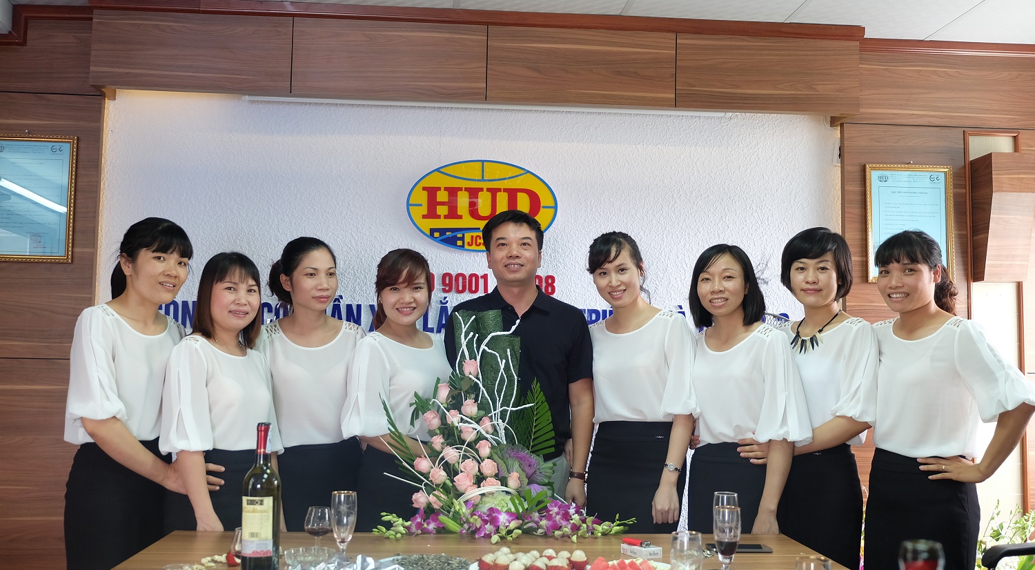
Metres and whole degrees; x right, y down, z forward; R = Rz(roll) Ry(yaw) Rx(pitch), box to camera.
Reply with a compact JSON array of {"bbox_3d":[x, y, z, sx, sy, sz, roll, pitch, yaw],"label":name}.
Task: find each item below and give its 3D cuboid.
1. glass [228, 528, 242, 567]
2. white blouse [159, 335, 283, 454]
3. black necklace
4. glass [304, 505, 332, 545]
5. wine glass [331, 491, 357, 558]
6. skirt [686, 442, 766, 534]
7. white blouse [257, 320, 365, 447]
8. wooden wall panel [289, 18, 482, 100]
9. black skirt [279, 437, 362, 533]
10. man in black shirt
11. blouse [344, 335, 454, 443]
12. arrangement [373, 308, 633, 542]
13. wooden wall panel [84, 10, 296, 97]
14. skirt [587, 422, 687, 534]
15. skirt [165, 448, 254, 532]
[{"bbox_3d":[-0.541,0.543,2.064,0.065,0.112,0.065,1,-4,-4],"label":"glass"},{"bbox_3d":[-0.804,0.296,2.813,0.340,0.340,0.230,3,-4,-24],"label":"white blouse"},{"bbox_3d":[0.844,0.123,2.933,0.150,0.140,0.130,-1,-5,29],"label":"black necklace"},{"bbox_3d":[-0.455,0.565,2.357,0.065,0.112,0.065,1,-4,-4],"label":"glass"},{"bbox_3d":[-0.366,0.523,2.172,0.060,0.173,0.060,1,-4,-4],"label":"wine glass"},{"bbox_3d":[0.599,0.713,2.891,0.290,0.540,0.220,0,-4,18],"label":"skirt"},{"bbox_3d":[-0.590,0.281,2.951,0.380,0.358,0.260,2,-4,-13],"label":"white blouse"},{"bbox_3d":[-0.459,-0.806,3.726,0.695,0.273,0.030,1,-4,-4],"label":"wooden wall panel"},{"bbox_3d":[-0.576,0.715,2.922,0.300,0.540,0.220,2,-4,-10],"label":"black skirt"},{"bbox_3d":[-0.007,0.601,2.974,0.470,1.641,0.280,1,-4,1],"label":"man in black shirt"},{"bbox_3d":[-0.322,0.292,2.901,0.370,0.317,0.260,3,-5,-31],"label":"blouse"},{"bbox_3d":[-0.030,0.347,2.587,0.630,0.570,0.340,1,-4,-4],"label":"arrangement"},{"bbox_3d":[-1.147,-0.823,3.672,0.693,0.269,0.040,1,-4,-4],"label":"wooden wall panel"},{"bbox_3d":[0.341,0.676,3.025,0.300,0.550,0.220,0,-4,9],"label":"skirt"},{"bbox_3d":[-0.805,0.716,2.784,0.310,0.540,0.220,3,-4,-24],"label":"skirt"}]

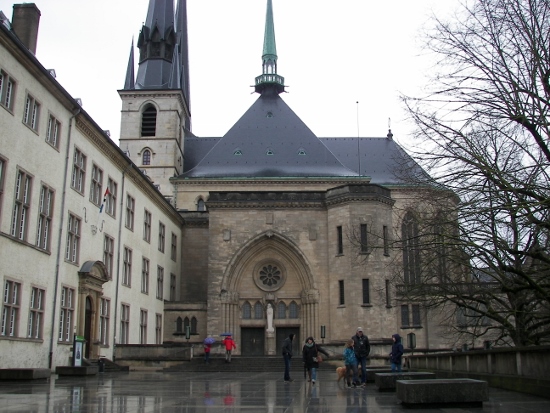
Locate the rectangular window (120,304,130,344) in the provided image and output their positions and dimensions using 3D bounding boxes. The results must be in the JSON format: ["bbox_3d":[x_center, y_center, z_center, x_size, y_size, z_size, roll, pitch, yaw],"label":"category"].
[{"bbox_3d":[-10.525,8.389,40.307,0.200,2.780,1.650,-1,-15,4],"label":"rectangular window"}]

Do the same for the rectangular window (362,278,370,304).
[{"bbox_3d":[7.413,6.882,46.371,0.540,2.030,0.200,0,-15,0],"label":"rectangular window"}]

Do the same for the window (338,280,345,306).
[{"bbox_3d":[4.689,6.092,40.106,0.500,1.814,0.250,-15,-21,42],"label":"window"}]

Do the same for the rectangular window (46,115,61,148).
[{"bbox_3d":[-11.490,-3.853,29.705,0.200,1.643,1.539,-2,-15,4],"label":"rectangular window"}]

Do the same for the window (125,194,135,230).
[{"bbox_3d":[-10.580,0.455,41.646,0.200,2.400,1.700,-1,-15,4],"label":"window"}]

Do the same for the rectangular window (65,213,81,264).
[{"bbox_3d":[-11.150,1.843,31.665,0.200,2.713,1.750,-2,-15,4],"label":"rectangular window"}]

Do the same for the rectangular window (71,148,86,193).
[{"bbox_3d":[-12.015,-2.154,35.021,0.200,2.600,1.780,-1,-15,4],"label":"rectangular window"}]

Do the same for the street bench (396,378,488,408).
[{"bbox_3d":[3.001,3.414,10.418,1.380,0.430,1.150,-1,-15,3],"label":"street bench"}]

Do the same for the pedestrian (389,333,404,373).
[{"bbox_3d":[4.140,5.195,19.514,0.400,1.630,0.500,2,-15,-10],"label":"pedestrian"}]

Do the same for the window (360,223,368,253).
[{"bbox_3d":[7.428,2.565,47.504,0.520,2.400,0.200,0,-15,0],"label":"window"}]

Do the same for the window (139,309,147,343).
[{"bbox_3d":[-10.086,9.421,43.759,0.200,2.930,1.762,-2,-15,4],"label":"window"}]

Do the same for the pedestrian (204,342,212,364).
[{"bbox_3d":[-4.142,8.998,35.507,0.500,1.520,0.400,-3,-16,8],"label":"pedestrian"}]

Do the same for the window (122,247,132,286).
[{"bbox_3d":[-10.479,4.311,40.620,0.200,2.662,1.762,-2,-15,4],"label":"window"}]

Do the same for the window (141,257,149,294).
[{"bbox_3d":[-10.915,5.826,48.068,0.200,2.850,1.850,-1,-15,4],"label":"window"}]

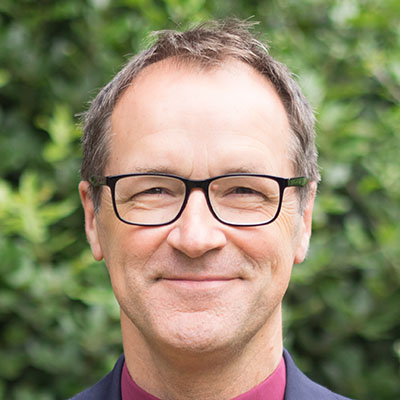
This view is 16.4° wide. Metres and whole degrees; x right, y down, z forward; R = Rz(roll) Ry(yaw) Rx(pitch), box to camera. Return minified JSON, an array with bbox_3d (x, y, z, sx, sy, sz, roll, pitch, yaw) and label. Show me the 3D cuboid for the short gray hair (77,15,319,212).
[{"bbox_3d":[0.000,-0.055,1.090,0.186,0.175,0.195,0,0,0],"label":"short gray hair"}]

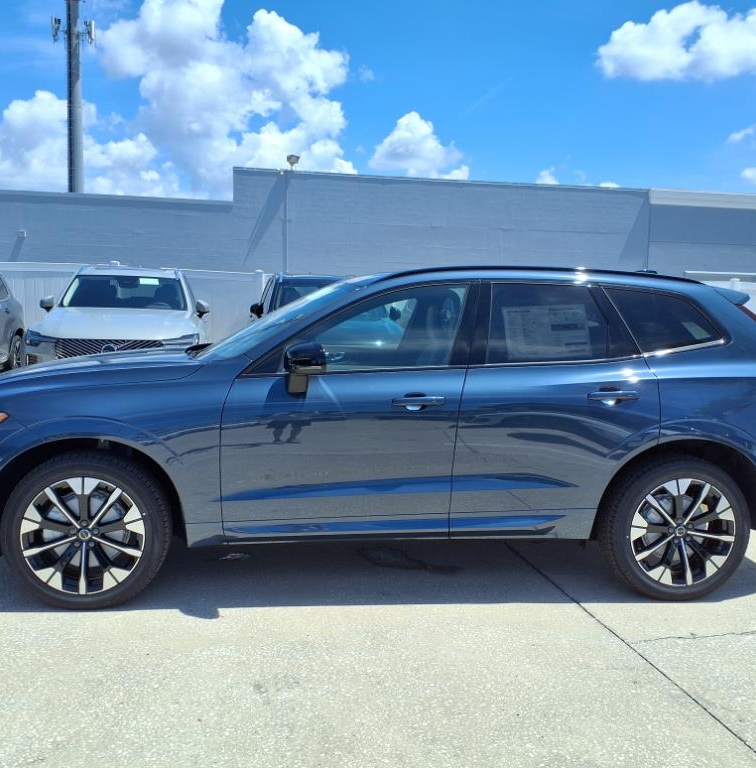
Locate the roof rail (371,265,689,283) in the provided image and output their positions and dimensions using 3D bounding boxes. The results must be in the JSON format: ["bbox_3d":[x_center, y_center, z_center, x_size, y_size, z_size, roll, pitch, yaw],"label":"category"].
[{"bbox_3d":[0.851,-0.552,4.127,1.740,0.100,0.075,1,4,-6],"label":"roof rail"}]

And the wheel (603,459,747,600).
[{"bbox_3d":[1.496,0.715,4.050,0.738,0.738,0.255,1,4,-6],"label":"wheel"}]

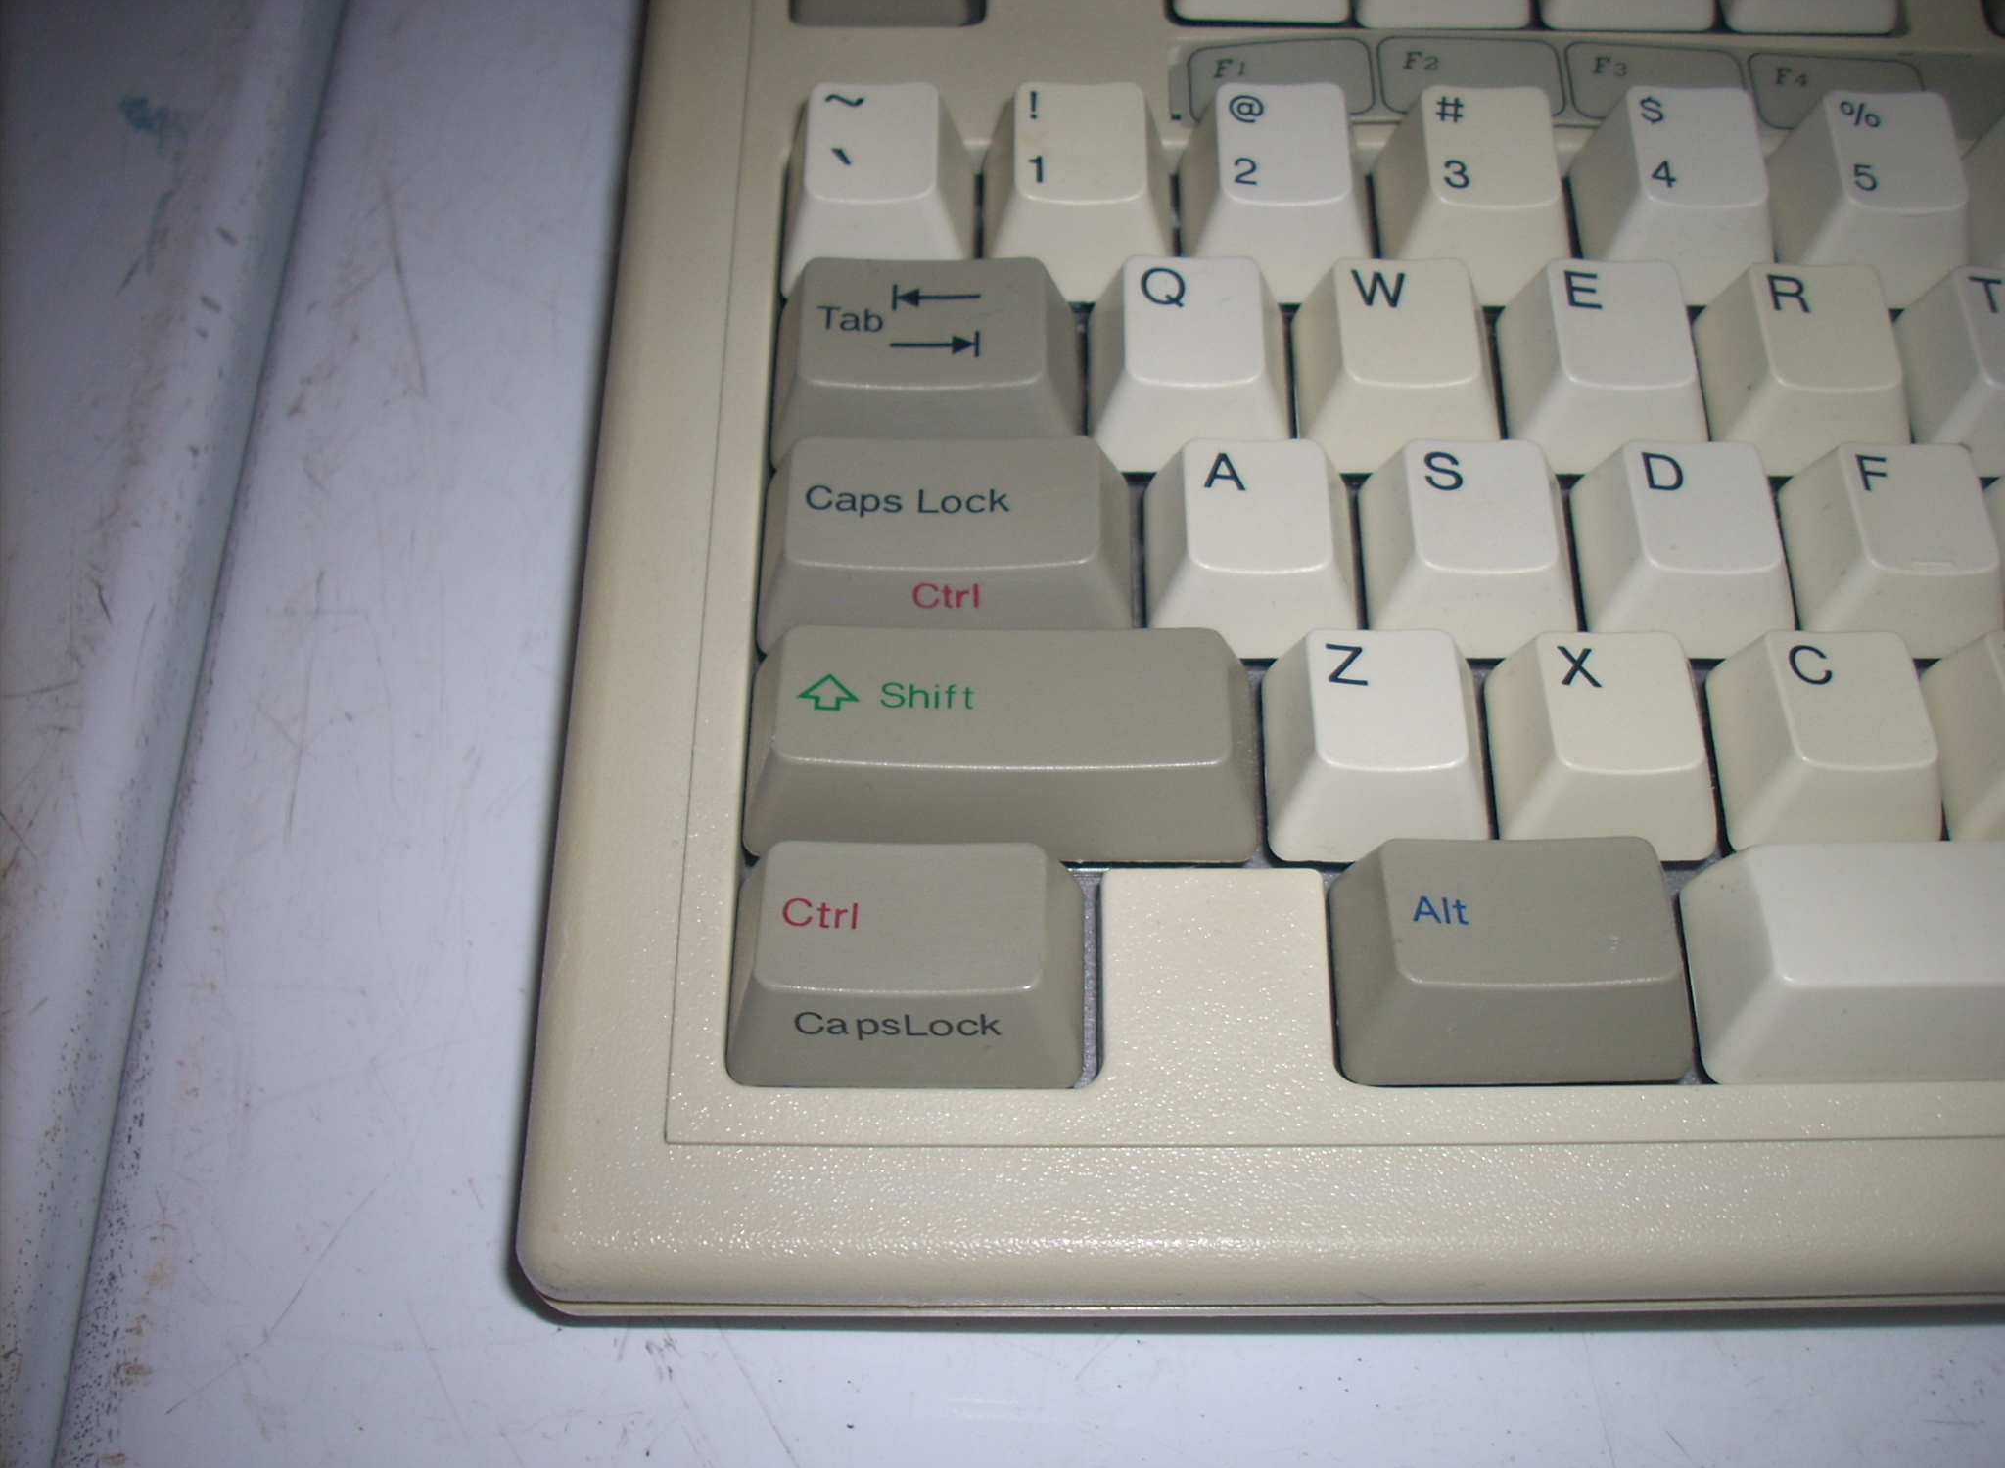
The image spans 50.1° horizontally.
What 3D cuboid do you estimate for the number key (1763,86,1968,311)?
[{"bbox_3d":[0.081,-0.050,0.198,0.018,0.012,0.018,0,63,1],"label":"number key"}]

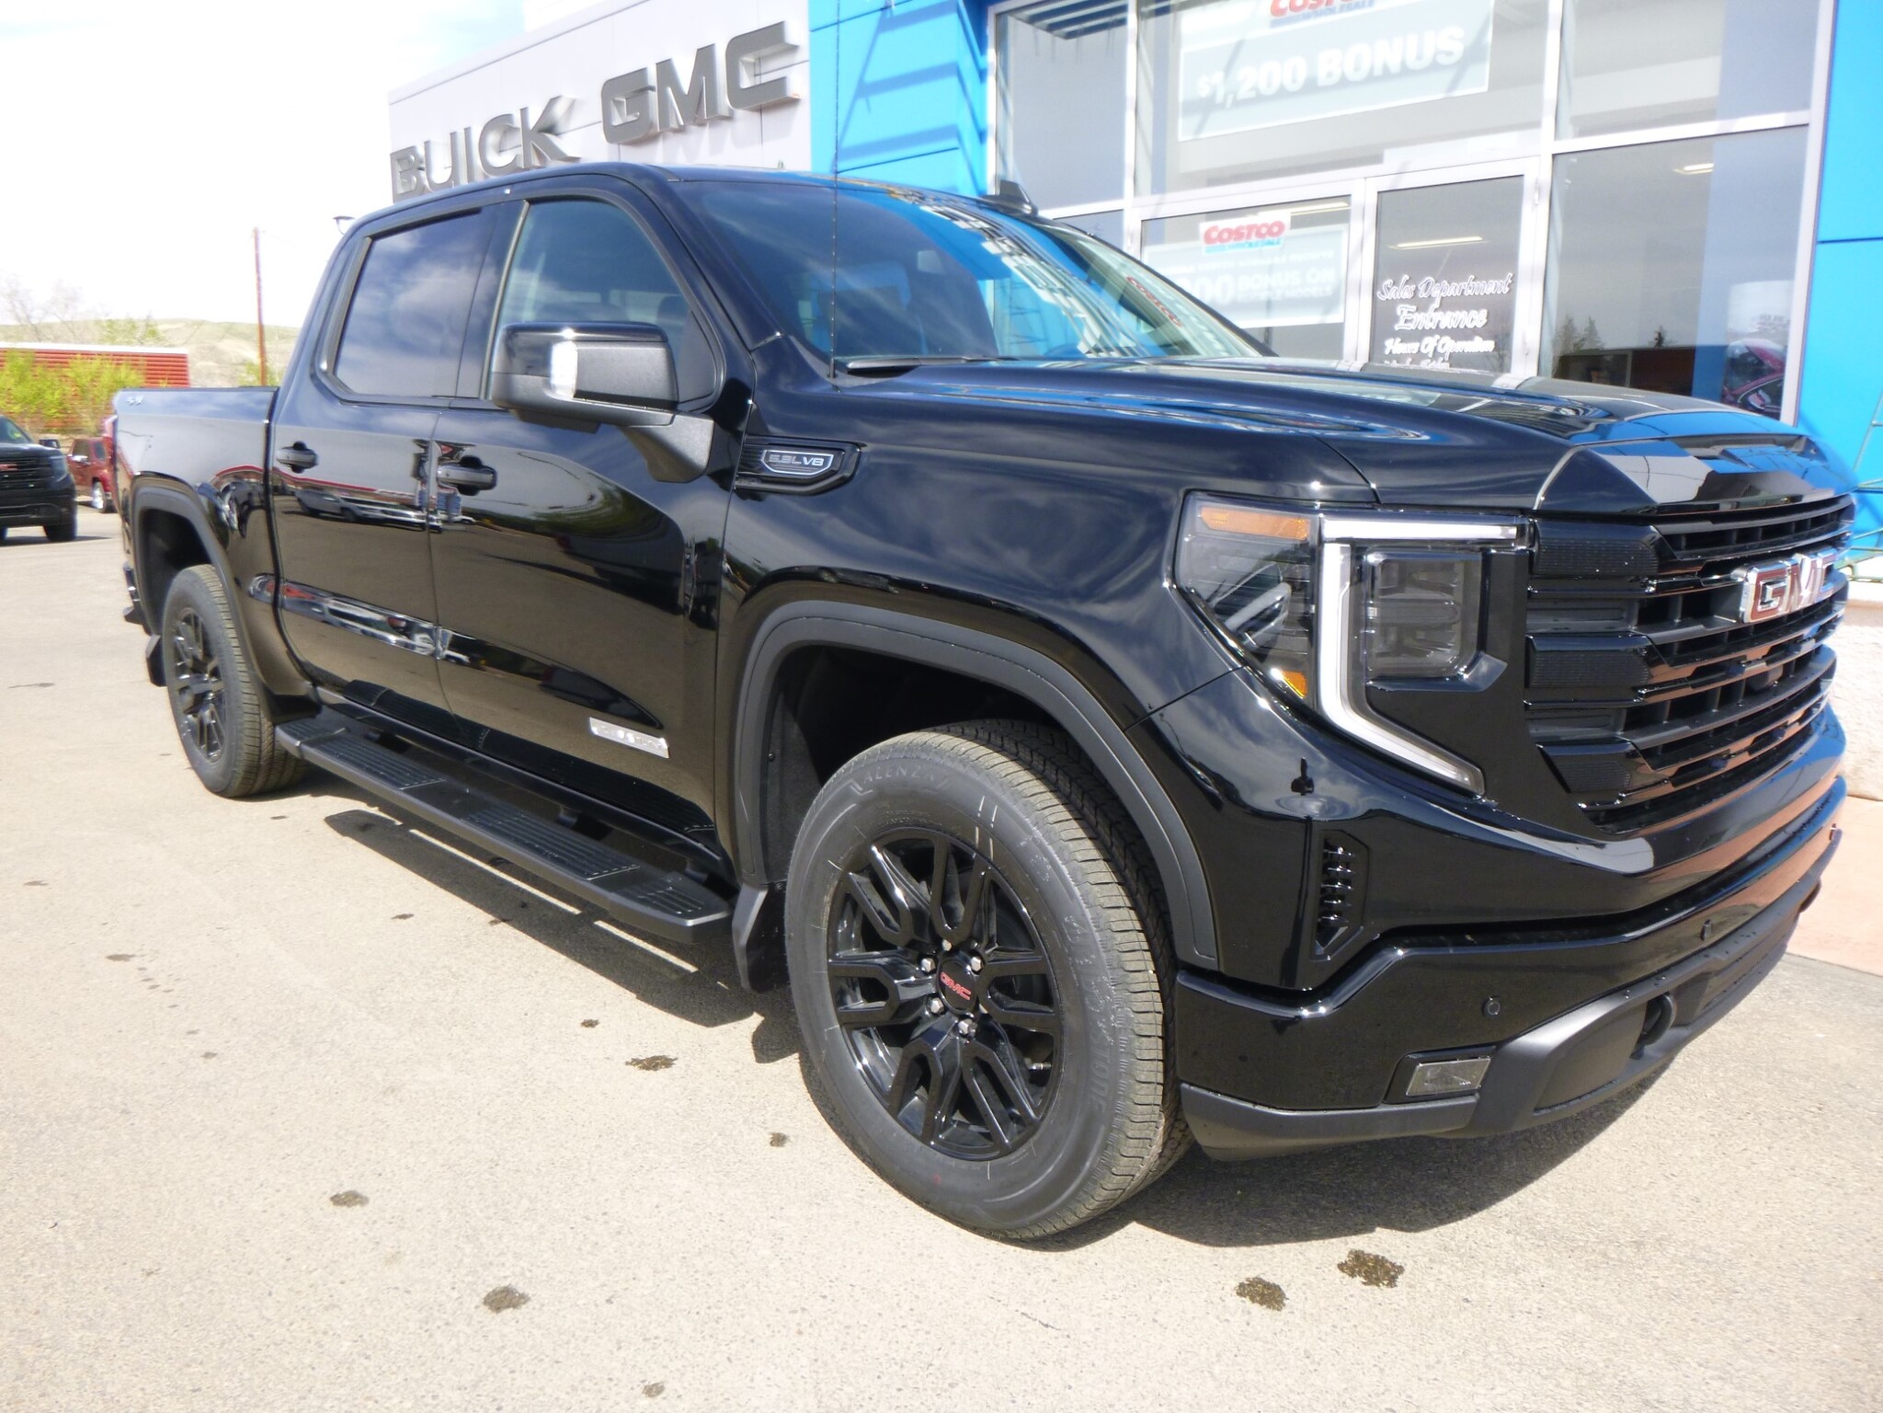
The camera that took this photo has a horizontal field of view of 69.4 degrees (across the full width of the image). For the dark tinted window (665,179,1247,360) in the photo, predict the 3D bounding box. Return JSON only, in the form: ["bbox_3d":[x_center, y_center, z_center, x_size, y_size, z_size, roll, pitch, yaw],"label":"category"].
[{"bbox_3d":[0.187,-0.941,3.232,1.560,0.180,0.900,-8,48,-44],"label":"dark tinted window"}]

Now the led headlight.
[{"bbox_3d":[0.544,-0.068,1.832,0.410,0.420,0.360,-8,14,-44],"label":"led headlight"}]

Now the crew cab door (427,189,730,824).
[{"bbox_3d":[-0.747,-0.517,2.986,0.270,1.350,1.280,-8,14,-44],"label":"crew cab door"}]

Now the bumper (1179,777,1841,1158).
[{"bbox_3d":[1.202,0.357,2.379,2.040,0.430,0.500,-8,14,-44],"label":"bumper"}]

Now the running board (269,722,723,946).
[{"bbox_3d":[-1.220,0.254,3.400,0.220,0.090,2.380,-8,14,-44],"label":"running board"}]

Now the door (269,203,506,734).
[{"bbox_3d":[-1.573,-0.687,3.812,0.270,1.350,1.140,-8,14,-44],"label":"door"}]

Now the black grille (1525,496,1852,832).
[{"bbox_3d":[1.275,-0.088,2.238,1.260,0.510,0.250,-8,14,-44],"label":"black grille"}]

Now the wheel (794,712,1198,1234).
[{"bbox_3d":[0.080,0.441,2.295,0.280,0.822,0.838,-8,14,-44],"label":"wheel"}]

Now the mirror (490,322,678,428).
[{"bbox_3d":[-0.650,-0.612,2.534,0.270,0.200,0.230,-8,14,-44],"label":"mirror"}]

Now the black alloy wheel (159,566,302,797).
[{"bbox_3d":[-2.542,-0.099,4.914,0.280,0.822,0.836,-8,14,-44],"label":"black alloy wheel"}]

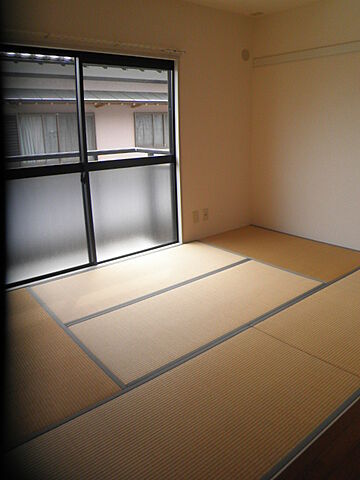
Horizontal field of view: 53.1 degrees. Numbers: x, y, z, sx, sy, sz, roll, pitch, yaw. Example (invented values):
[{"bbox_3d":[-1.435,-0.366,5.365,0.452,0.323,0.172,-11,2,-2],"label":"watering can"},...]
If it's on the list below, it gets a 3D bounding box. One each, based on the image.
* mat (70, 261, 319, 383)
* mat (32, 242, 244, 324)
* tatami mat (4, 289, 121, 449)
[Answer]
[{"bbox_3d":[0.188,0.466,2.544,1.740,0.040,0.768,-15,22,-35],"label":"mat"},{"bbox_3d":[-0.283,0.298,3.126,1.740,0.040,0.768,-15,22,-35],"label":"mat"},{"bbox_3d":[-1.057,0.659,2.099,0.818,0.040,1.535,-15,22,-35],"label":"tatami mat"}]

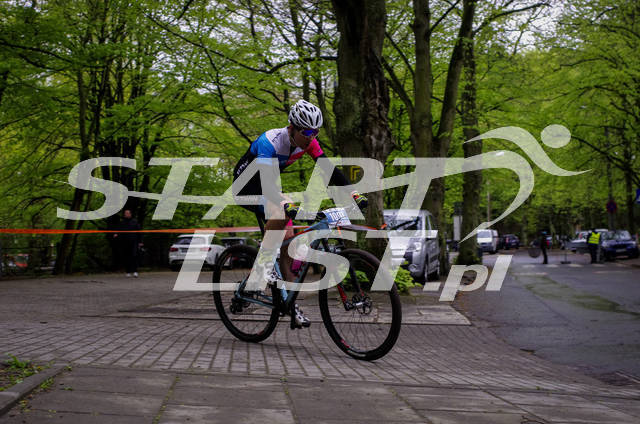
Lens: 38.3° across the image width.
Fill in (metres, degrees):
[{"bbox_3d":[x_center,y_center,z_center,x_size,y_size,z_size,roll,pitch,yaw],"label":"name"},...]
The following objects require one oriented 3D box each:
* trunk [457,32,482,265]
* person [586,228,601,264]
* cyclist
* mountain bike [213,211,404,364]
[{"bbox_3d":[5.800,-2.450,36.000,0.920,9.100,0.920,0,-2,0],"label":"trunk"},{"bbox_3d":[13.646,1.720,46.000,0.600,1.770,0.380,0,-2,7],"label":"person"},{"bbox_3d":[-0.175,0.020,6.360,0.850,1.580,0.720,-2,-3,44],"label":"cyclist"},{"bbox_3d":[-0.160,0.463,6.420,1.830,1.030,0.720,-2,4,44],"label":"mountain bike"}]

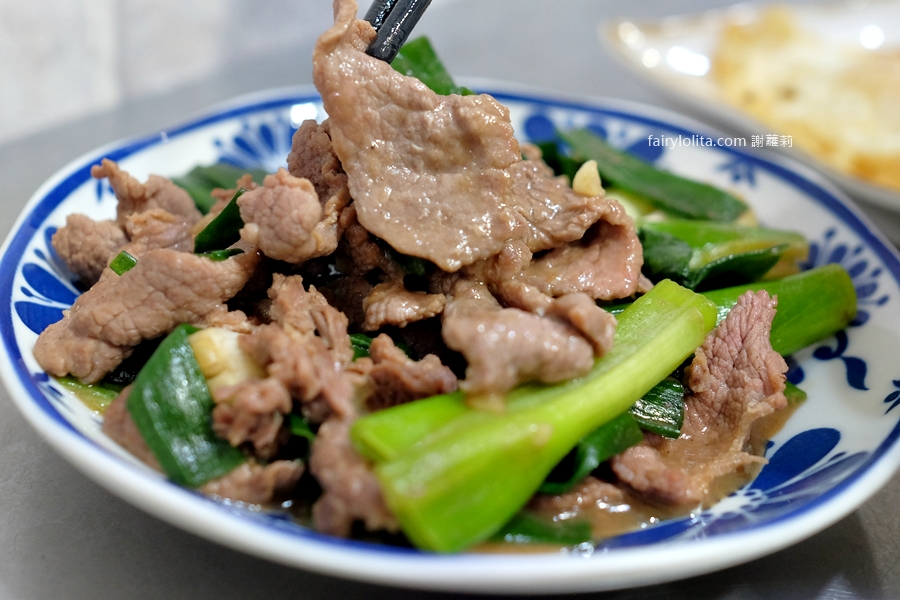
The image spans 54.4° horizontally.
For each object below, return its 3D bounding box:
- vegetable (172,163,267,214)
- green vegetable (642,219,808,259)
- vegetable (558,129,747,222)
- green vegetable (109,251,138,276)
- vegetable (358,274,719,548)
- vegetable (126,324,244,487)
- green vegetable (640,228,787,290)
[{"bbox_3d":[-0.065,-0.031,0.246,0.028,0.009,0.018,-4,33,-12],"label":"vegetable"},{"bbox_3d":[0.074,-0.015,0.239,0.046,0.010,0.013,4,32,-7],"label":"green vegetable"},{"bbox_3d":[0.063,-0.038,0.271,0.058,0.008,0.015,27,48,22],"label":"vegetable"},{"bbox_3d":[-0.073,-0.008,0.197,0.006,0.004,0.005,-11,35,-22],"label":"green vegetable"},{"bbox_3d":[0.019,0.020,0.171,0.076,0.015,0.023,-26,43,-34],"label":"vegetable"},{"bbox_3d":[-0.049,0.020,0.163,0.019,0.011,0.028,-27,57,-22],"label":"vegetable"},{"bbox_3d":[0.068,-0.010,0.226,0.036,0.012,0.014,4,32,0],"label":"green vegetable"}]

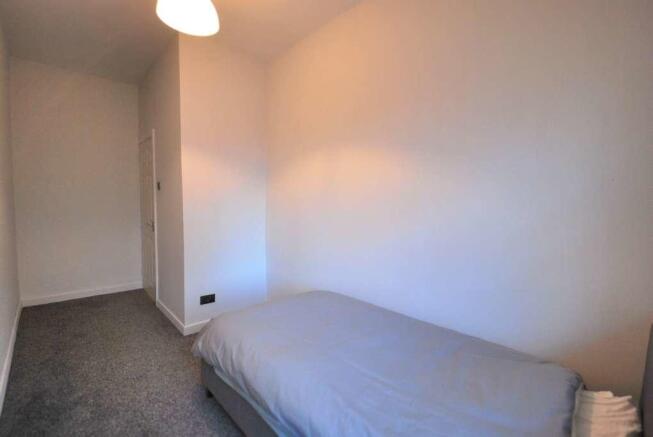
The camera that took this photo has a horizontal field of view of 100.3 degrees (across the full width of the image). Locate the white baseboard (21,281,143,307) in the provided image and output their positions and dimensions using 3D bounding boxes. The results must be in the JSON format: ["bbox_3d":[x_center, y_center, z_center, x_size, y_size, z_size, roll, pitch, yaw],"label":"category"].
[{"bbox_3d":[-3.048,0.967,3.509,1.166,0.095,0.020,-2,5,-38],"label":"white baseboard"}]

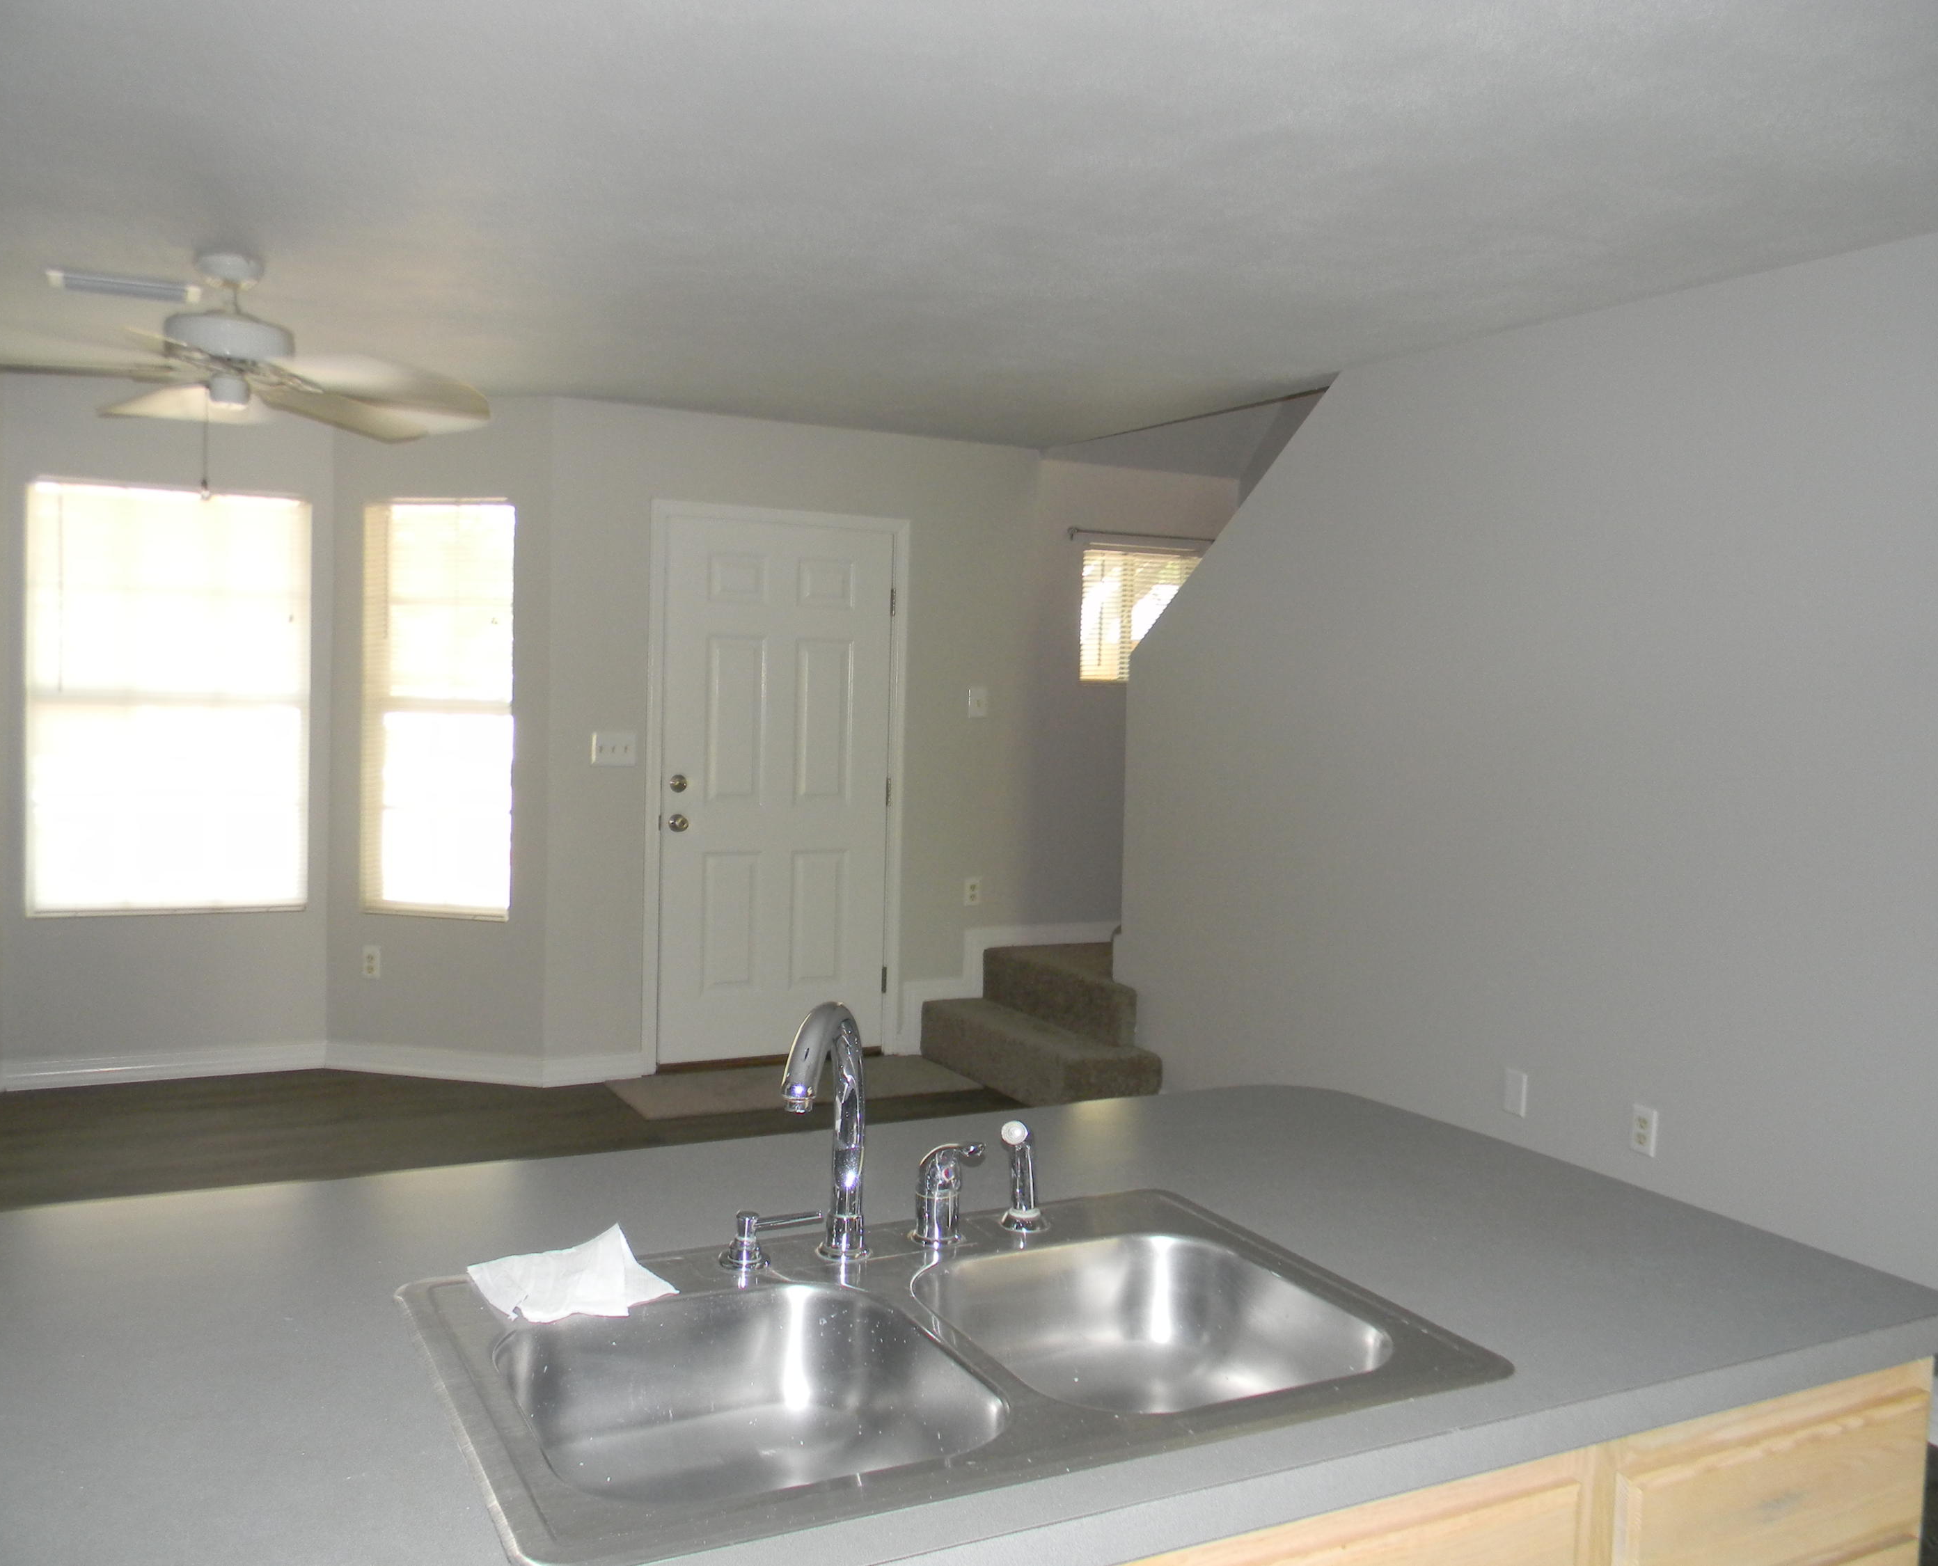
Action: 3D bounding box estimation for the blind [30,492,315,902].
[{"bbox_3d":[-2.828,-0.283,5.998,0.905,1.495,0.040,0,4,-28],"label":"blind"}]

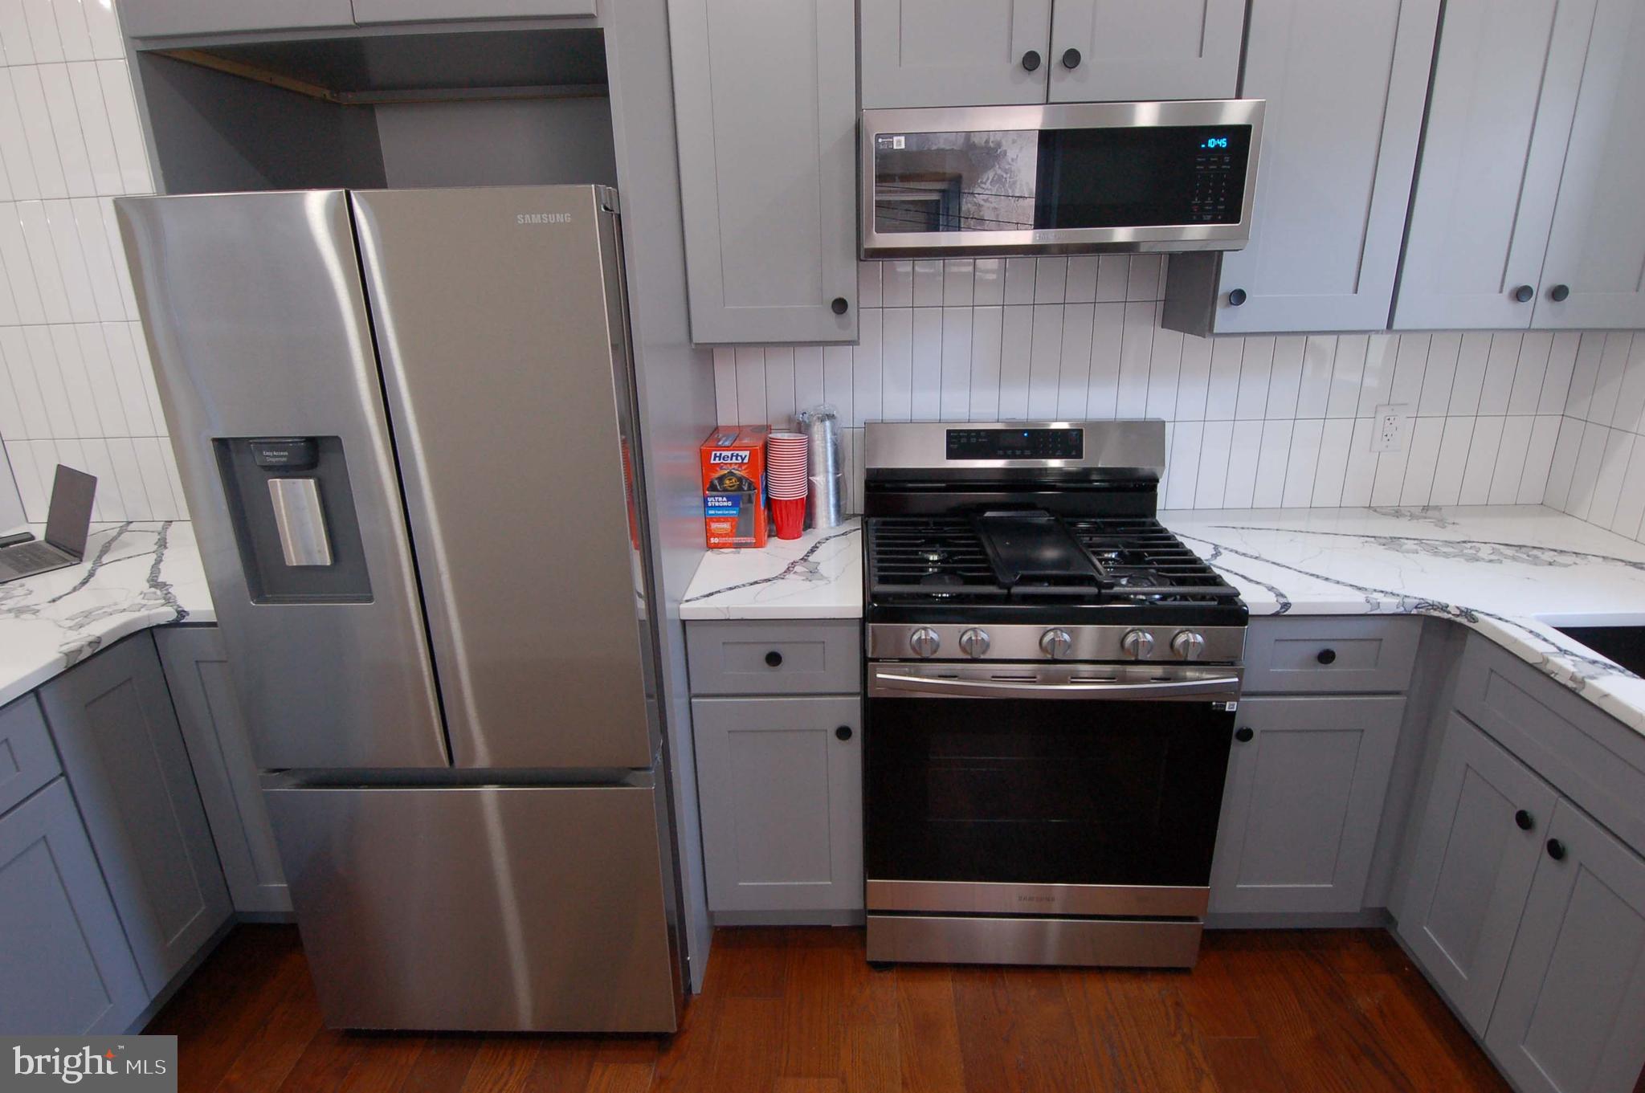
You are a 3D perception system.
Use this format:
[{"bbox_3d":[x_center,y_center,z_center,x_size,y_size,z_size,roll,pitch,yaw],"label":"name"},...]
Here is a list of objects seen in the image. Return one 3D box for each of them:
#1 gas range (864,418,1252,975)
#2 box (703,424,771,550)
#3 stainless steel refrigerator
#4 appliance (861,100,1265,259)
[{"bbox_3d":[0.484,0.335,2.019,0.754,1.188,0.715,0,18,2],"label":"gas range"},{"bbox_3d":[-0.210,-0.157,2.109,0.142,0.251,0.275,0,18,2],"label":"box"},{"bbox_3d":[-0.687,0.130,1.906,0.749,1.690,0.847,0,18,2],"label":"stainless steel refrigerator"},{"bbox_3d":[0.468,-0.785,1.829,0.757,0.263,0.478,0,18,2],"label":"appliance"}]

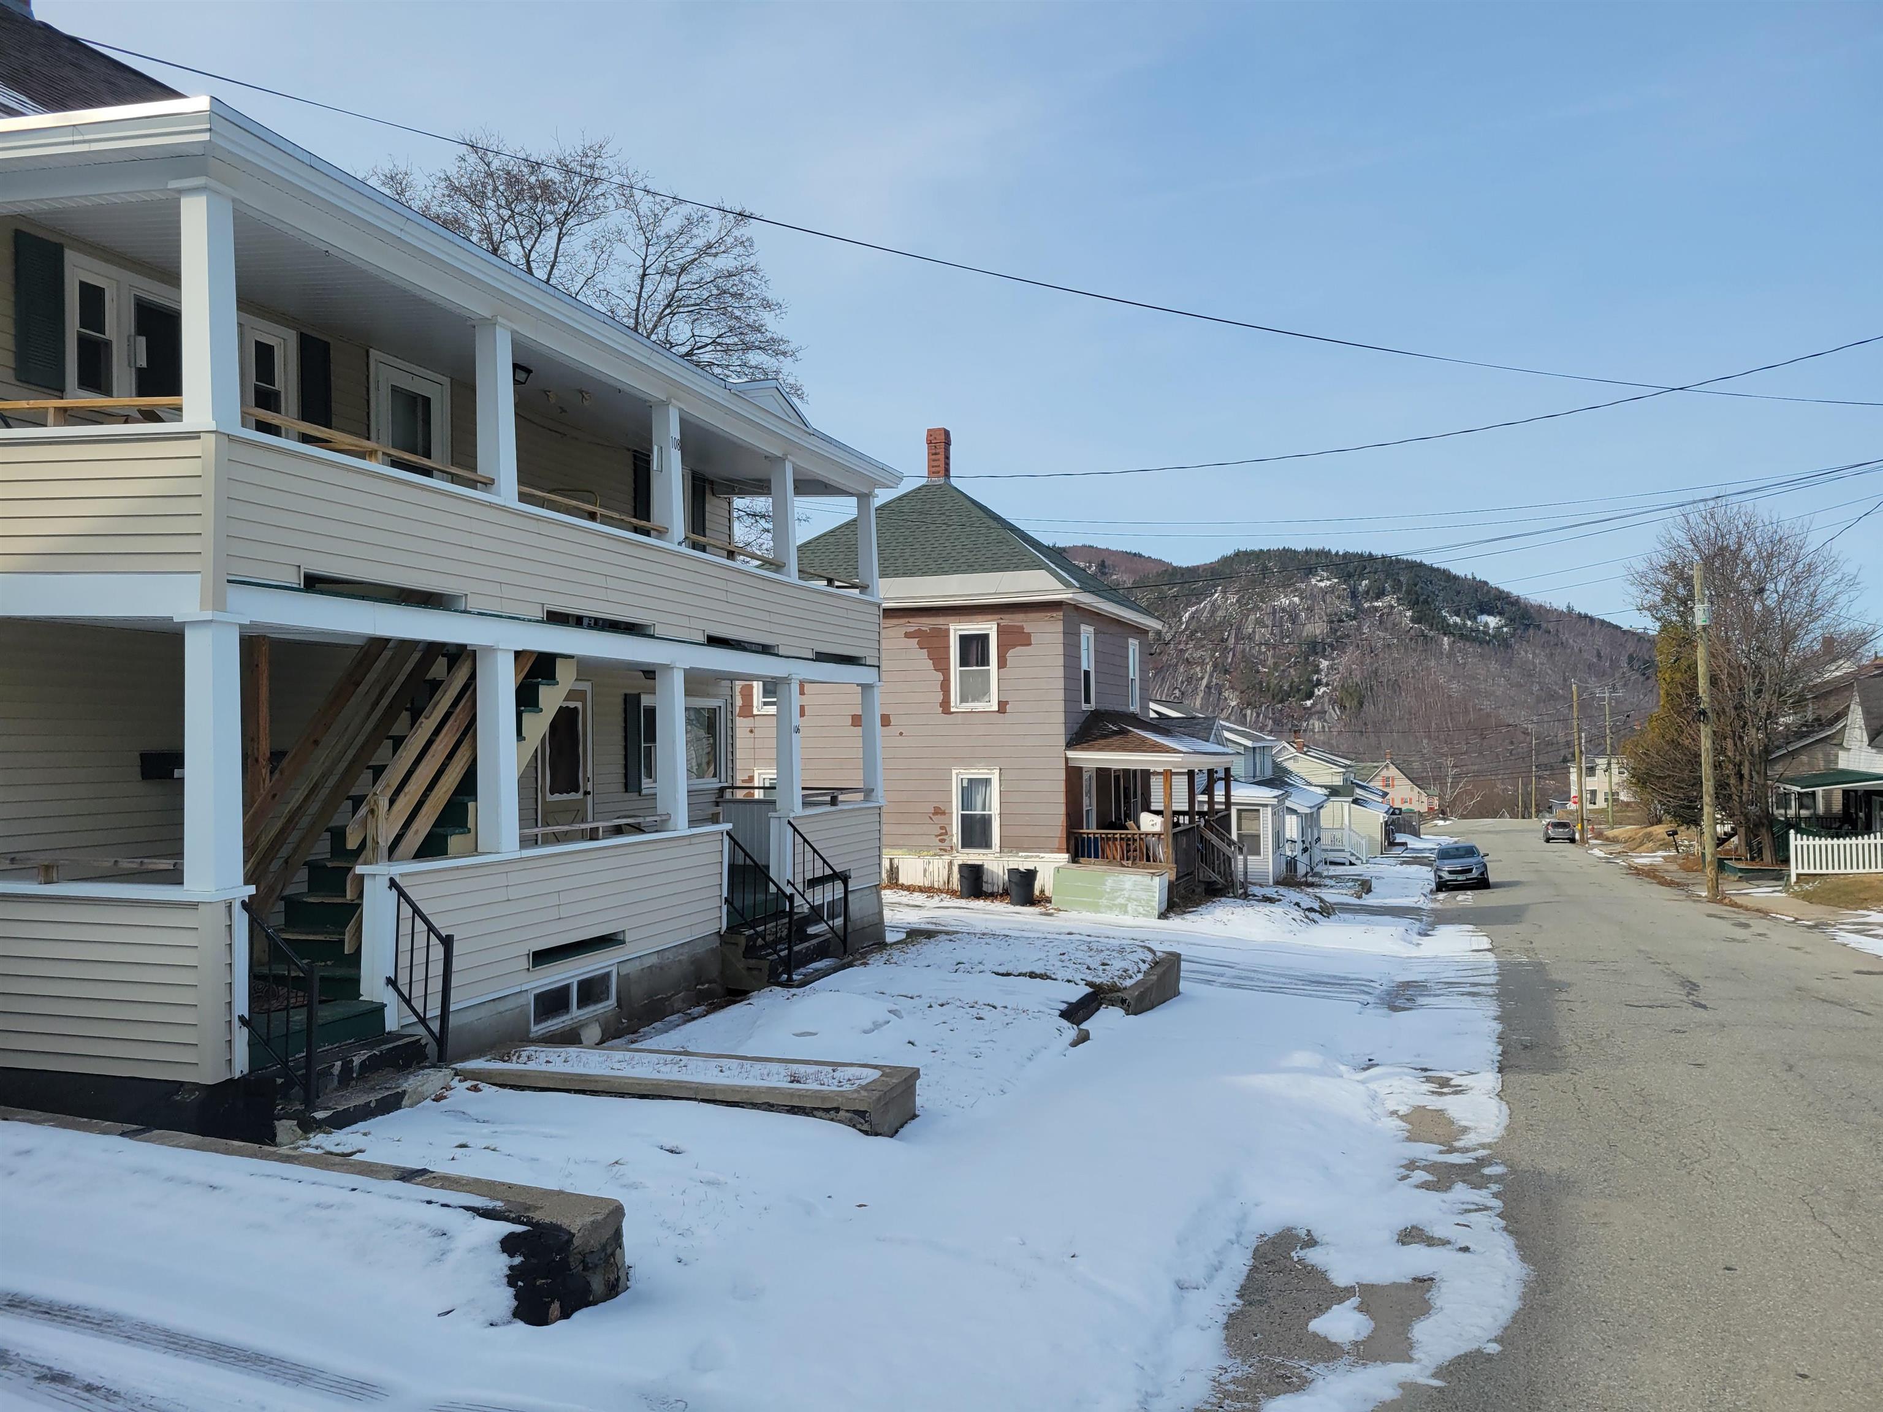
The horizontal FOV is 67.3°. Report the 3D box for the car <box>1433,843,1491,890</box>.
[{"bbox_3d":[18.935,5.839,51.600,1.870,1.670,4.650,-1,-4,20],"label":"car"}]

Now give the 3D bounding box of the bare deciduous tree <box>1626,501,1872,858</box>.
[{"bbox_3d":[28.344,-0.901,49.500,7.260,12.670,7.260,-1,-2,20],"label":"bare deciduous tree"}]

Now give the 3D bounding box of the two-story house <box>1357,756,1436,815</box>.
[{"bbox_3d":[56.152,9.758,177.000,10.000,7.400,10.000,-1,-1,6],"label":"two-story house"}]

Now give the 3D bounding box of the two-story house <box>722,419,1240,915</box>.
[{"bbox_3d":[0.855,-1.180,31.058,11.240,10.070,8.580,-1,-2,20],"label":"two-story house"}]

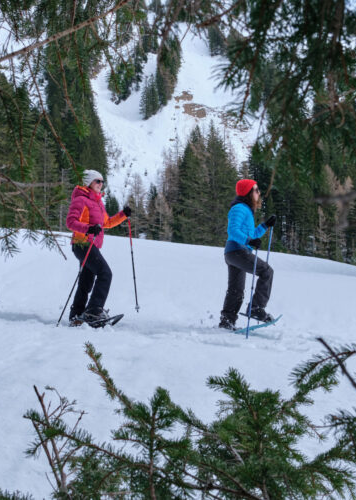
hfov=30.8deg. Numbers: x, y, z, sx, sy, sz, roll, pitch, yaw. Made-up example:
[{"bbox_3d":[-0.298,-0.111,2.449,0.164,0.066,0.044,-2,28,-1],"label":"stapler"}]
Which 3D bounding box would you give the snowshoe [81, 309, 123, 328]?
[{"bbox_3d":[-0.824,0.734,6.870,0.560,0.130,0.210,-15,-9,29],"label":"snowshoe"}]

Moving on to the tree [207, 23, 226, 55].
[{"bbox_3d":[11.923,-65.191,200.000,5.500,10.500,5.500,0,-2,0],"label":"tree"}]

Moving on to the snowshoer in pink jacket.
[{"bbox_3d":[-0.873,-0.038,7.000,0.620,1.670,0.520,-1,-2,24],"label":"snowshoer in pink jacket"}]

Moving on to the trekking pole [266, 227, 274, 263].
[{"bbox_3d":[0.970,0.203,7.080,0.060,1.150,0.060,8,-2,0],"label":"trekking pole"}]

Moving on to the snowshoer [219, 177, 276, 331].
[{"bbox_3d":[0.743,0.048,6.900,0.600,1.610,0.500,0,-2,5],"label":"snowshoer"}]

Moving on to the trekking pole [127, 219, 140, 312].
[{"bbox_3d":[-0.504,0.104,7.070,0.060,1.150,0.060,-8,-2,0],"label":"trekking pole"}]

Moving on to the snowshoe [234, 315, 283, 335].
[{"bbox_3d":[0.848,0.769,6.800,0.560,0.120,0.210,-19,-3,4],"label":"snowshoe"}]

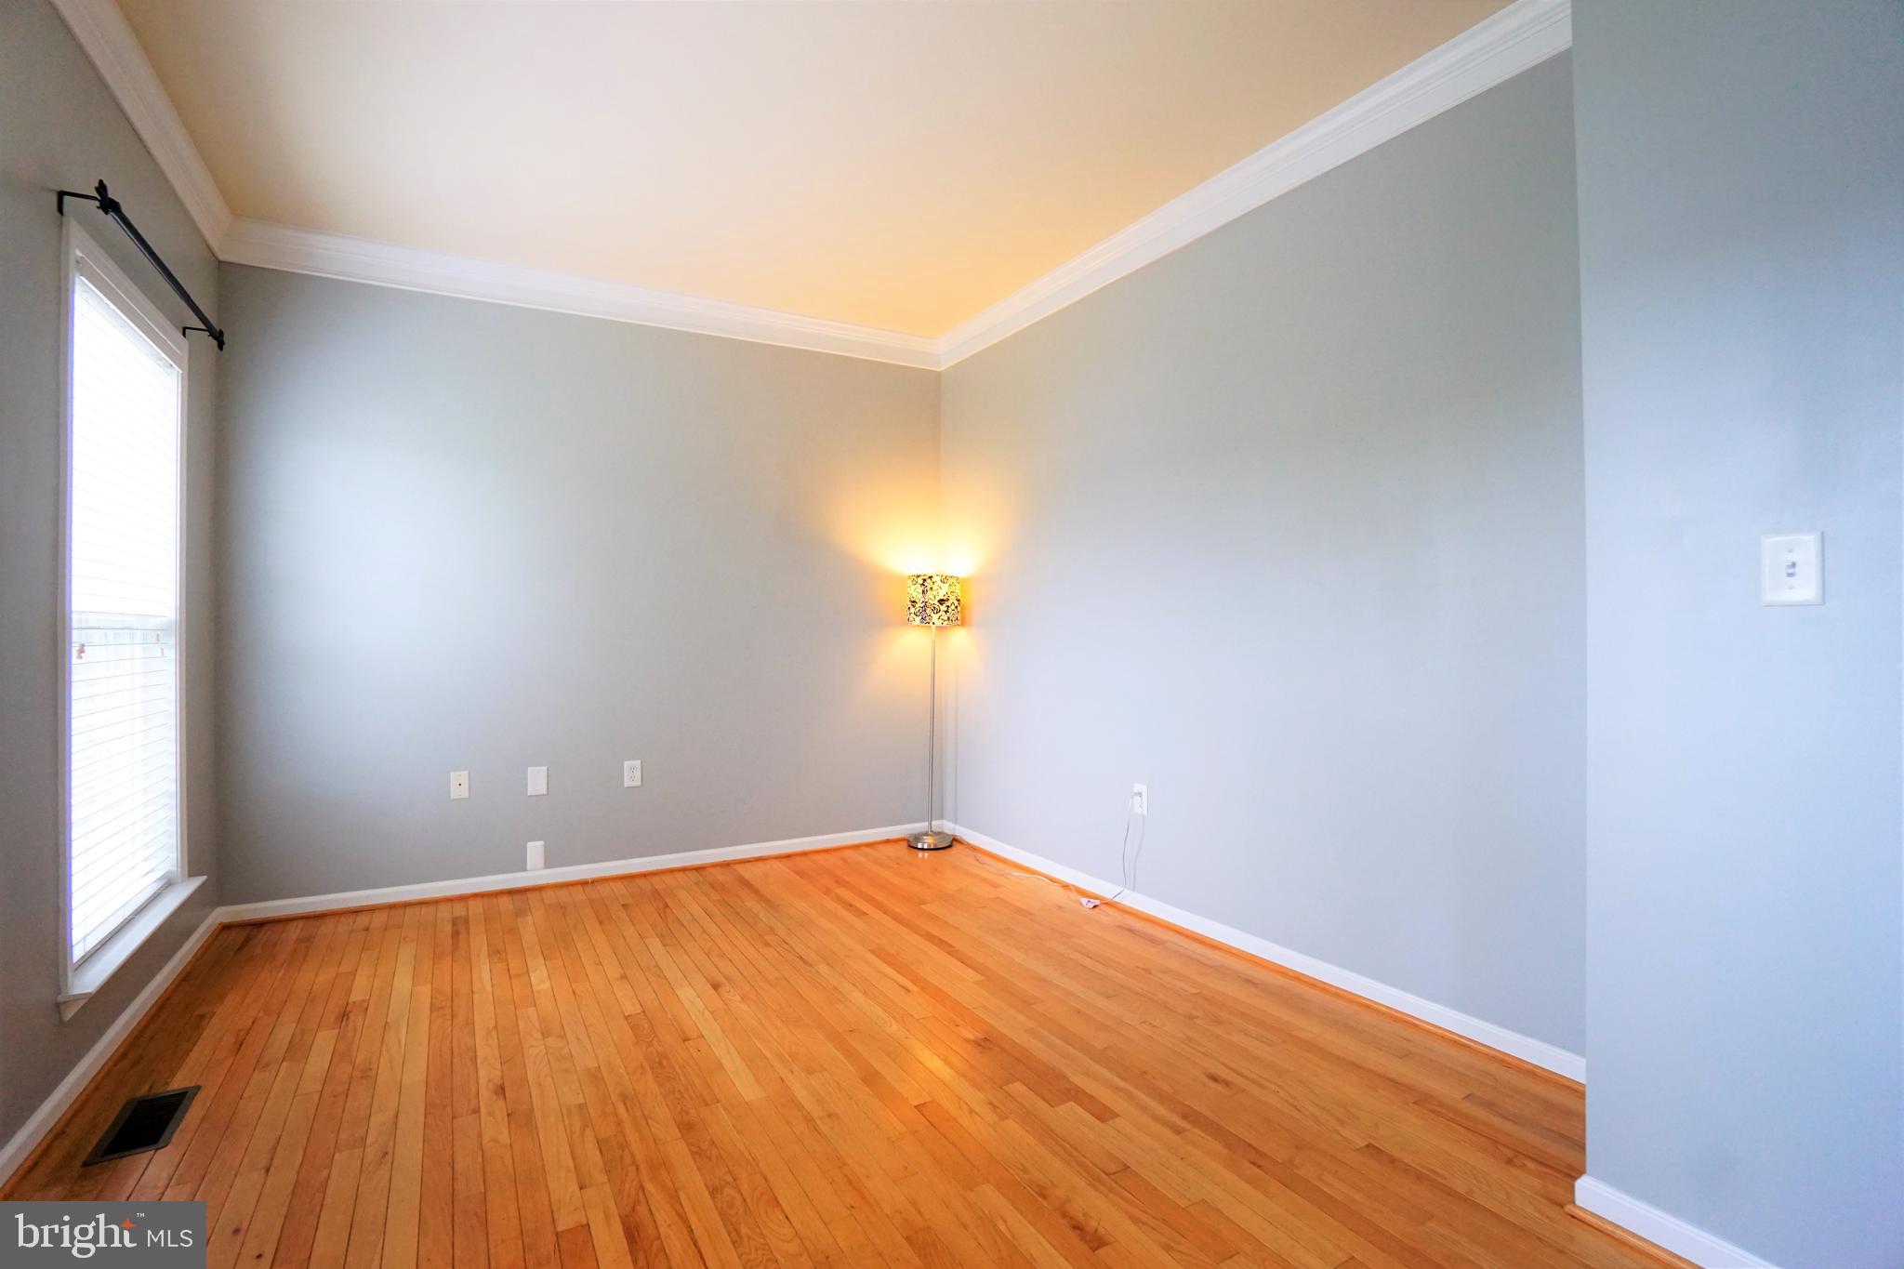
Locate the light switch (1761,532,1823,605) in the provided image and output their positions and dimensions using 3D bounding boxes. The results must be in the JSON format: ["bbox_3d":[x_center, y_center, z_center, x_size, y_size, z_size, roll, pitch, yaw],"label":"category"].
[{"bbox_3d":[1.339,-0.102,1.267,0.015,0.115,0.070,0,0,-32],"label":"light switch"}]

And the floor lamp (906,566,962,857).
[{"bbox_3d":[-0.103,0.400,4.210,0.283,1.425,0.283,0,0,0],"label":"floor lamp"}]

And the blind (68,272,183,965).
[{"bbox_3d":[-2.315,-0.039,2.218,0.055,1.670,0.890,0,0,-32],"label":"blind"}]

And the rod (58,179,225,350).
[{"bbox_3d":[-2.296,-1.020,2.312,0.100,0.100,1.190,0,0,-32],"label":"rod"}]

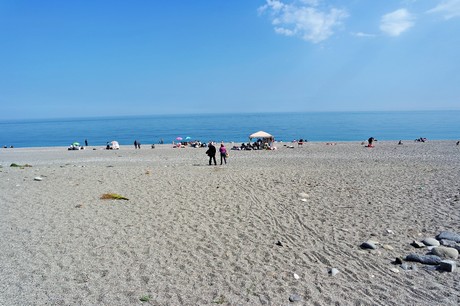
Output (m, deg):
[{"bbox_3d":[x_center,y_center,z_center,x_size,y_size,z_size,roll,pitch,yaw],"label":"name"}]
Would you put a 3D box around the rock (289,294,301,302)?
[{"bbox_3d":[1.126,2.506,5.288,0.194,0.126,0.146,0,7,10],"label":"rock"}]

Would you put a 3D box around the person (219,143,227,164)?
[{"bbox_3d":[-0.601,0.085,23.600,0.550,1.620,0.360,-1,7,0],"label":"person"}]

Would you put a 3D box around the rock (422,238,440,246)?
[{"bbox_3d":[4.970,2.205,7.561,0.372,0.172,0.242,4,9,35],"label":"rock"}]

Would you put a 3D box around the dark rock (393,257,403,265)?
[{"bbox_3d":[3.639,2.340,6.629,0.167,0.120,0.134,3,8,30],"label":"dark rock"}]

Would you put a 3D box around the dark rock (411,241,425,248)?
[{"bbox_3d":[4.601,2.242,7.495,0.295,0.125,0.206,4,9,35],"label":"dark rock"}]

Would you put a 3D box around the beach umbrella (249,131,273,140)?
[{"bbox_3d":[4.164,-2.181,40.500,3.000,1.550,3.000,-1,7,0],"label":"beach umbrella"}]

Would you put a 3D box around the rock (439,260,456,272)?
[{"bbox_3d":[4.492,2.341,6.327,0.277,0.137,0.180,5,9,38],"label":"rock"}]

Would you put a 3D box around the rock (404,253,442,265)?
[{"bbox_3d":[4.184,2.304,6.648,0.679,0.166,0.258,2,8,22],"label":"rock"}]

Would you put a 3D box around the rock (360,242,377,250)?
[{"bbox_3d":[3.356,2.262,7.424,0.349,0.146,0.244,2,8,25],"label":"rock"}]

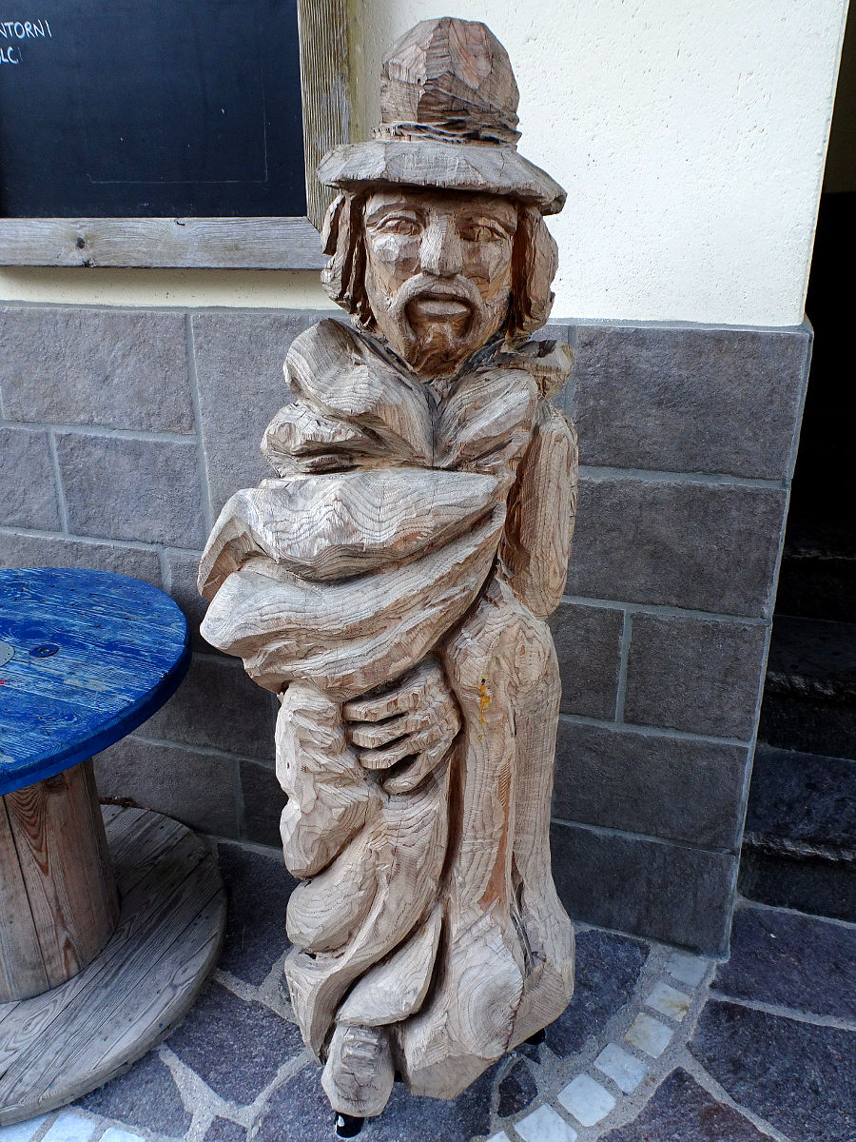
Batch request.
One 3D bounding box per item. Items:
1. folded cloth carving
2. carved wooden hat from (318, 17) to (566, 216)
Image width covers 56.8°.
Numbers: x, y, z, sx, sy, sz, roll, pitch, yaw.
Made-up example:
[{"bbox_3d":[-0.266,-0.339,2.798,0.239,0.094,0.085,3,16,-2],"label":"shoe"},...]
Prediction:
[{"bbox_3d":[-0.021,0.241,1.287,0.546,1.228,0.403,3,19,6],"label":"folded cloth carving"},{"bbox_3d":[0.019,-0.558,0.965,0.309,0.208,0.306,2,19,4],"label":"carved wooden hat"}]

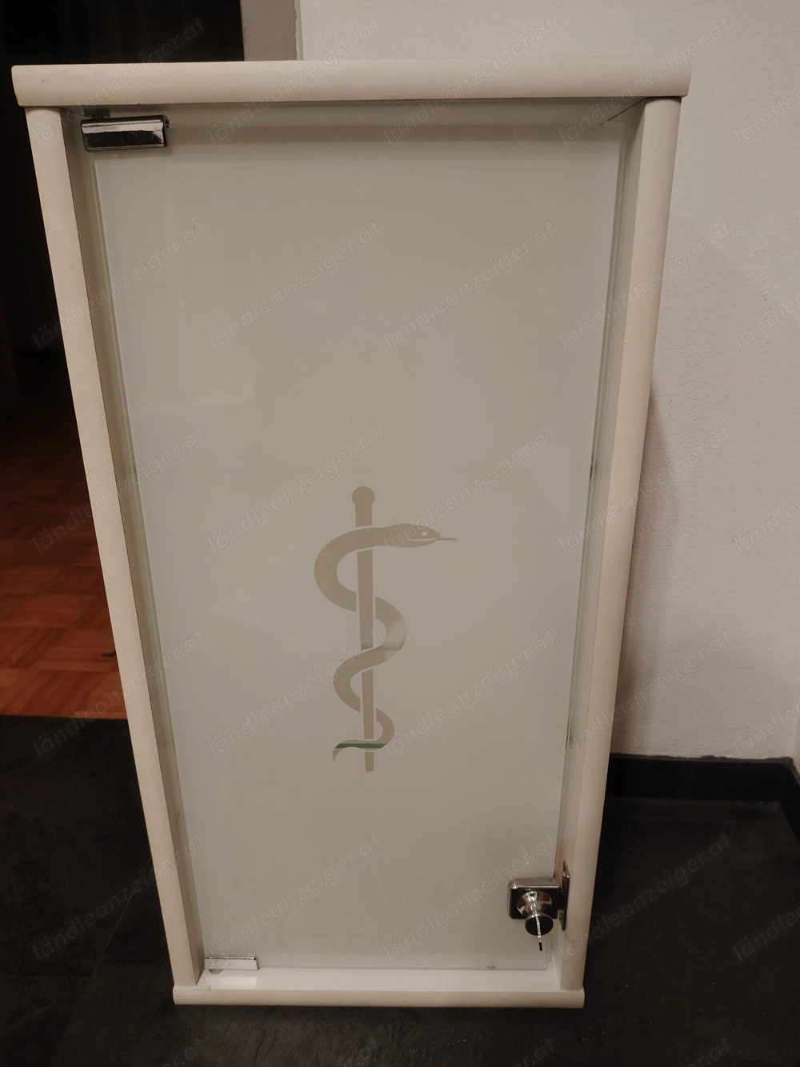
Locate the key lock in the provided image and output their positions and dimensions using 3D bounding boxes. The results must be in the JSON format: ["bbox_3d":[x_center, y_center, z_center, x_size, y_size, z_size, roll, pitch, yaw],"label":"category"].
[{"bbox_3d":[0.099,0.273,0.523,0.043,0.056,0.054,0,21,1],"label":"key lock"}]

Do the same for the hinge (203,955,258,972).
[{"bbox_3d":[-0.130,0.328,0.568,0.040,0.014,0.012,0,21,1],"label":"hinge"}]

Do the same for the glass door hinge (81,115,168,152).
[{"bbox_3d":[-0.135,-0.197,0.365,0.040,0.014,0.012,0,21,1],"label":"glass door hinge"}]

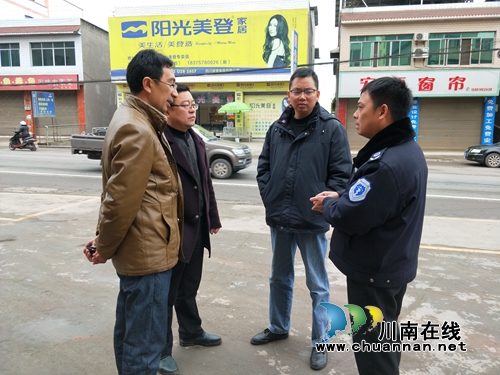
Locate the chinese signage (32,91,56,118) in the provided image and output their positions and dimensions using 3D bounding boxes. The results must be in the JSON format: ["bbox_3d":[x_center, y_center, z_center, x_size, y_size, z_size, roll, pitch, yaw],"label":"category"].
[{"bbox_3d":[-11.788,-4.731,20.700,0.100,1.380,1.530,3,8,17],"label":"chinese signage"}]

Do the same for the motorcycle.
[{"bbox_3d":[-11.855,-2.439,18.900,1.760,1.100,0.680,2,8,11],"label":"motorcycle"}]

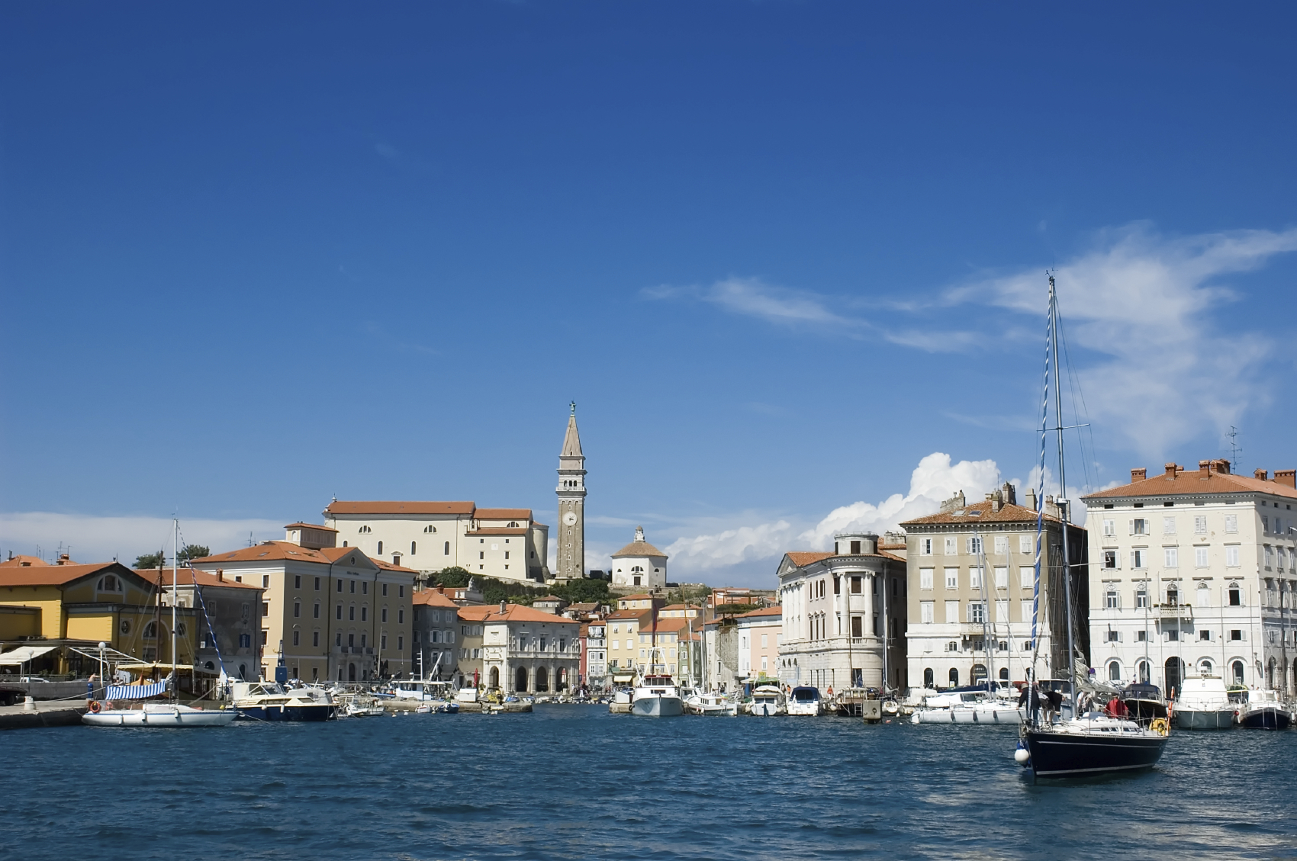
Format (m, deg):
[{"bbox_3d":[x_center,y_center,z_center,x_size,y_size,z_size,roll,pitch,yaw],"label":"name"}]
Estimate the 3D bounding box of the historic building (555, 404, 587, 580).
[{"bbox_3d":[-19.196,15.867,413.188,7.200,46.787,7.200,0,-9,-1],"label":"historic building"}]

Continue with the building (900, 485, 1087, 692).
[{"bbox_3d":[39.101,18.985,191.299,16.000,24.000,14.500,-3,-9,20],"label":"building"}]

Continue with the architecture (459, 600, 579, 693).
[{"bbox_3d":[-21.132,36.725,279.606,10.500,15.200,17.000,-7,-11,41],"label":"architecture"}]

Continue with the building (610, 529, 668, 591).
[{"bbox_3d":[-2.298,32.330,423.162,14.400,15.600,14.400,-1,-9,7],"label":"building"}]

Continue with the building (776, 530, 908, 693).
[{"bbox_3d":[24.899,21.956,193.074,12.500,18.533,32.000,1,-9,-7],"label":"building"}]

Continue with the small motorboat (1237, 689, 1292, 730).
[{"bbox_3d":[43.665,19.645,117.343,3.100,2.900,8.400,-3,-9,18],"label":"small motorboat"}]

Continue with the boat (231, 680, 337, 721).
[{"bbox_3d":[-28.337,20.946,128.665,8.200,3.200,2.900,0,-9,5],"label":"boat"}]

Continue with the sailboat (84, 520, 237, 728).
[{"bbox_3d":[-33.533,13.427,115.123,10.400,14.000,3.100,-1,-9,6],"label":"sailboat"}]

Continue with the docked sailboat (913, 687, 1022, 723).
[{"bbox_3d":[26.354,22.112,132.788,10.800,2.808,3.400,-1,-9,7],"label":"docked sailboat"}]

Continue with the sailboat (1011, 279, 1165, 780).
[{"bbox_3d":[15.893,3.434,61.718,3.800,18.200,12.000,-5,-10,32],"label":"sailboat"}]

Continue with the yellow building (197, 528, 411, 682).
[{"bbox_3d":[-43.069,22.942,210.695,15.000,21.556,28.500,-4,-9,26],"label":"yellow building"}]

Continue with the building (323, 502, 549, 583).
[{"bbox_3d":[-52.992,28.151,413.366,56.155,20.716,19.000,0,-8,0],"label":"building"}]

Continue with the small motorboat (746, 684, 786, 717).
[{"bbox_3d":[11.943,26.582,163.479,2.800,2.988,6.800,-2,-9,11],"label":"small motorboat"}]

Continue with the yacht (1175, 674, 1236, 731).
[{"bbox_3d":[40.218,19.453,119.508,4.000,3.900,11.000,-3,-9,19],"label":"yacht"}]

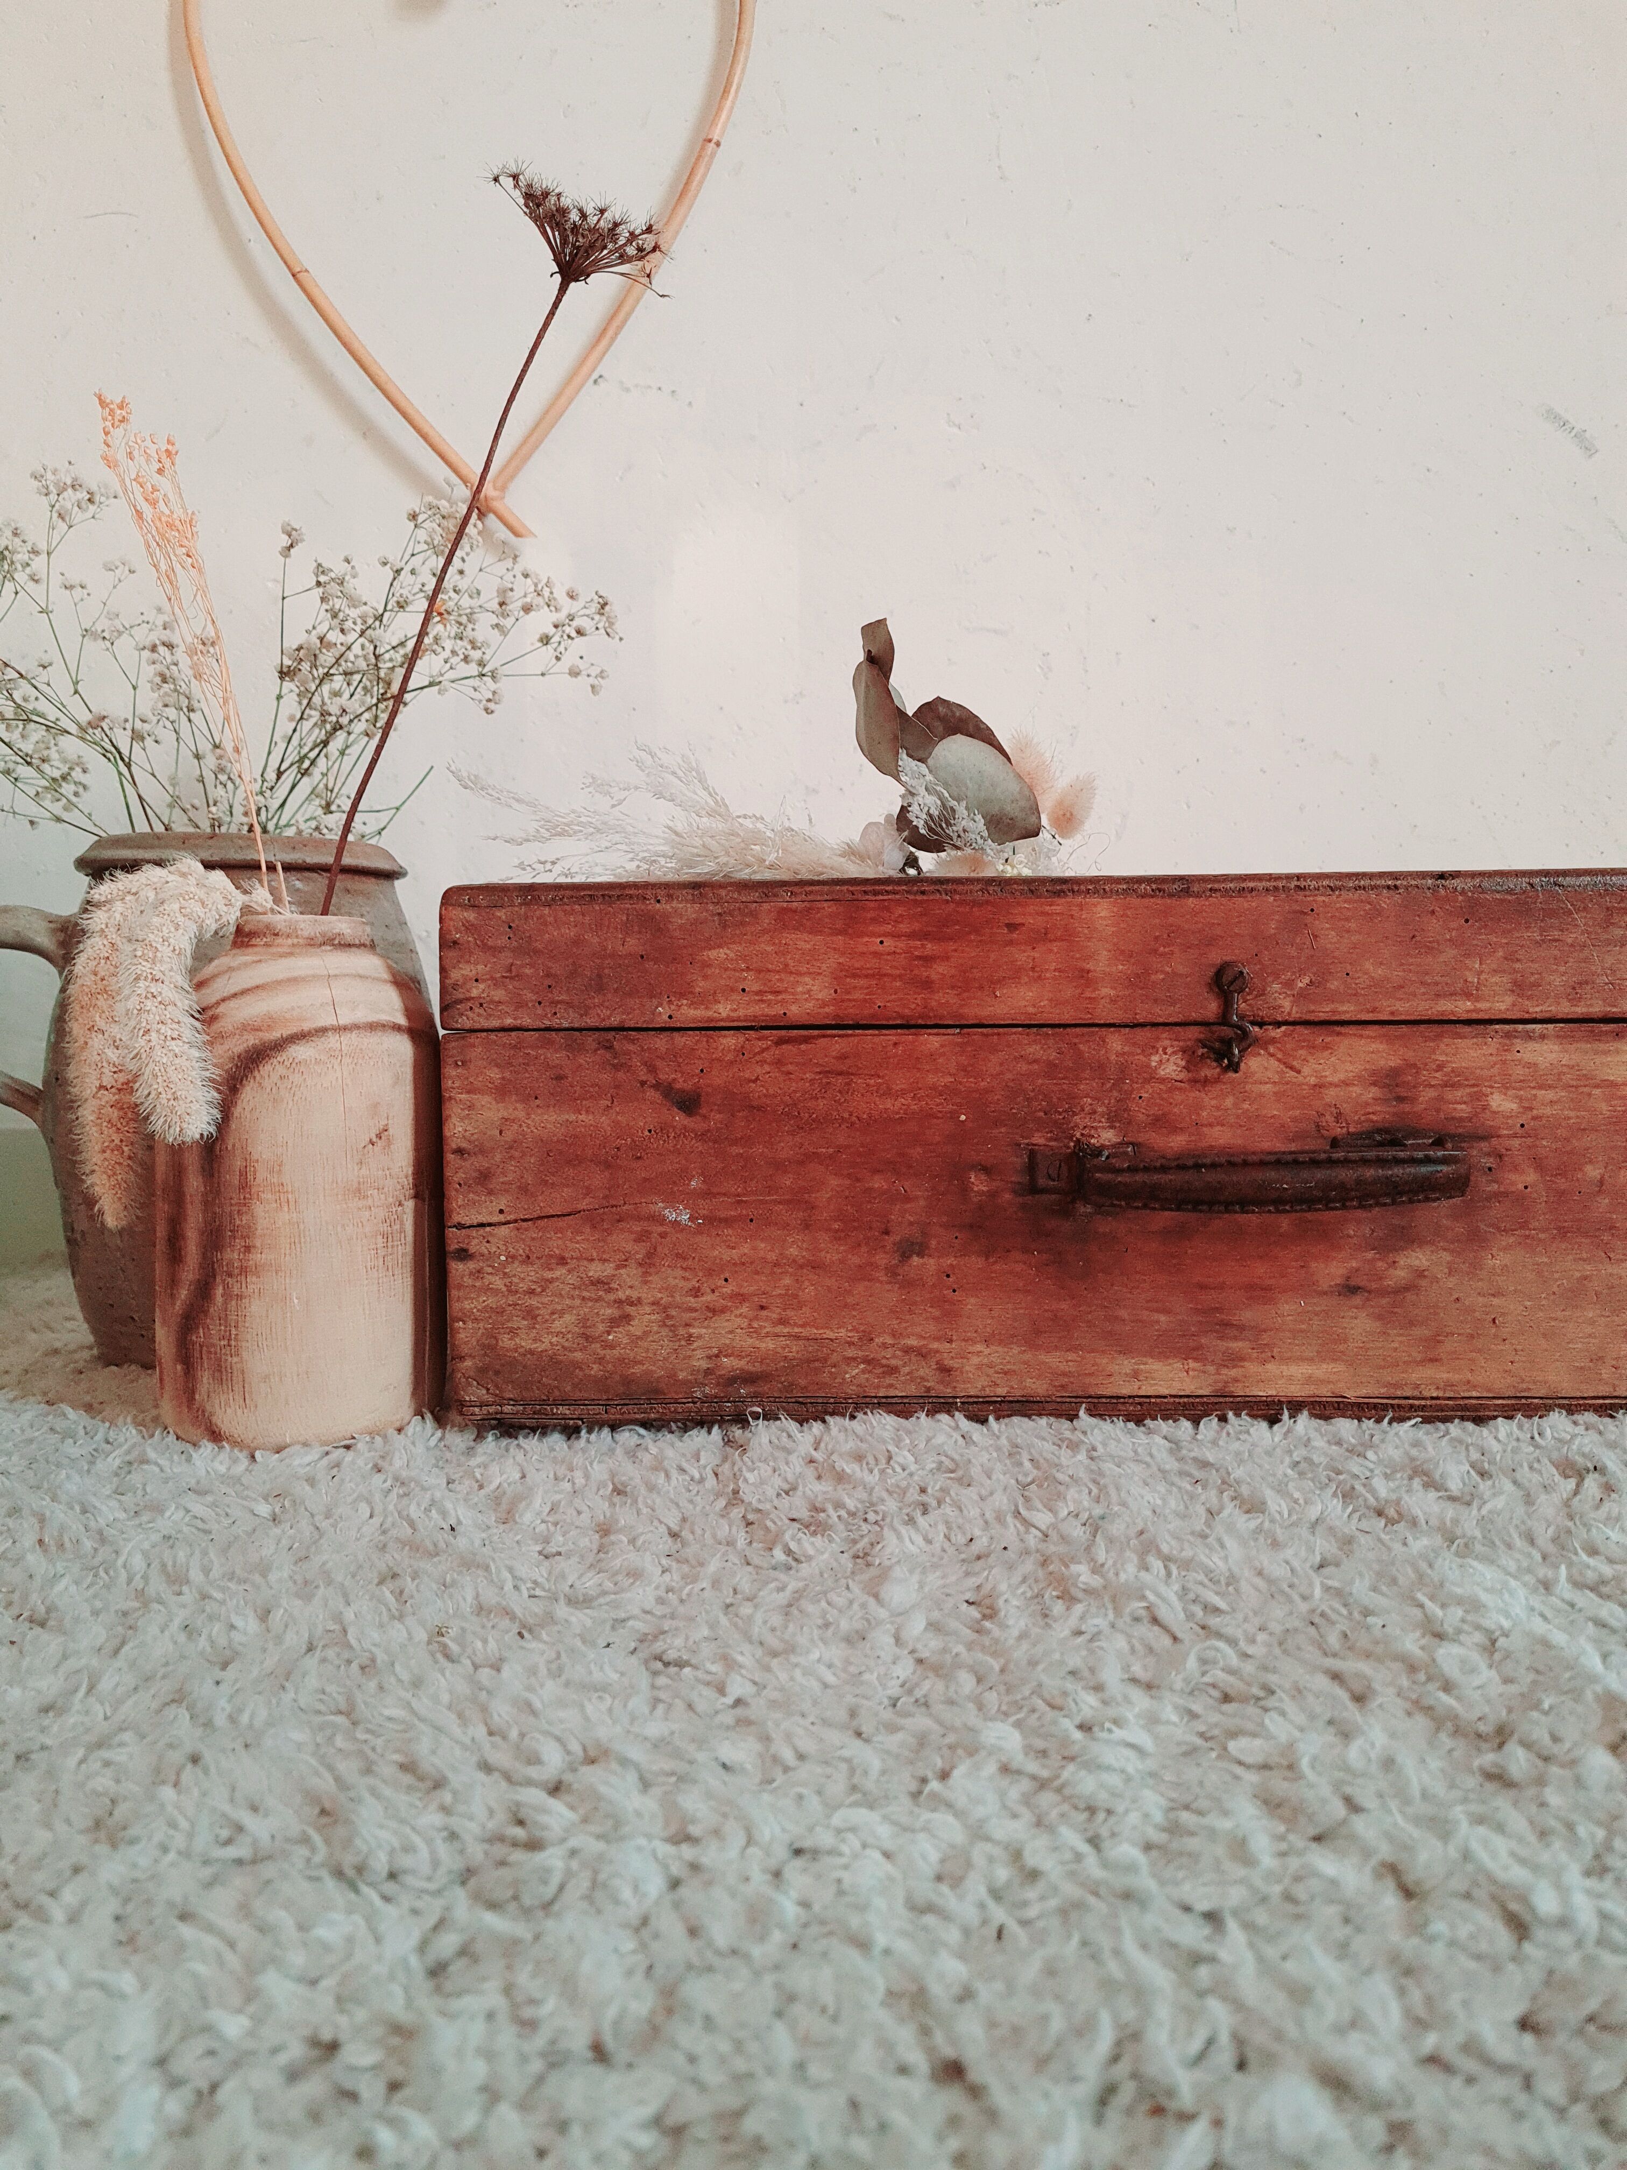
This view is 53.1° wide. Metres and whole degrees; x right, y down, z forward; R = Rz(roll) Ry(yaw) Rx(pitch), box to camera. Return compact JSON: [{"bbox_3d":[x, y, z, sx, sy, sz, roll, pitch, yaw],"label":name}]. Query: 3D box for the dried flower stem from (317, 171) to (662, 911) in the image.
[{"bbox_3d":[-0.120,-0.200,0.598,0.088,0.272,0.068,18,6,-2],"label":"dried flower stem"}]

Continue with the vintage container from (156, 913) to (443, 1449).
[{"bbox_3d":[-0.197,0.030,0.619,0.106,0.188,0.106,0,6,0],"label":"vintage container"}]

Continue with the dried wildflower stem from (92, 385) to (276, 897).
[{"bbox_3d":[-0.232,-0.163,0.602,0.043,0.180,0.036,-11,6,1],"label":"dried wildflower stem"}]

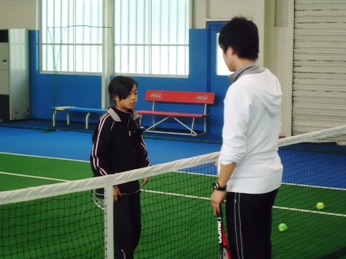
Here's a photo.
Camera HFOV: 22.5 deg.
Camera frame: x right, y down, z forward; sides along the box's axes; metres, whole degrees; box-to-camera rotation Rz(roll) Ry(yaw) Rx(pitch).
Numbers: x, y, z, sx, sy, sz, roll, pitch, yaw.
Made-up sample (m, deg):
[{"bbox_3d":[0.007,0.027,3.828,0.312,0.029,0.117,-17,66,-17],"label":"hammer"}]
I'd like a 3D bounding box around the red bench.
[{"bbox_3d":[-0.010,-0.315,15.435,1.550,0.730,0.510,5,7,37],"label":"red bench"}]

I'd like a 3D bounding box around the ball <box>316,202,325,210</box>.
[{"bbox_3d":[1.389,0.721,8.190,0.067,0.067,0.067,0,5,0],"label":"ball"}]

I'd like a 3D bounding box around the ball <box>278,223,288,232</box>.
[{"bbox_3d":[0.914,0.812,7.213,0.067,0.067,0.067,0,5,0],"label":"ball"}]

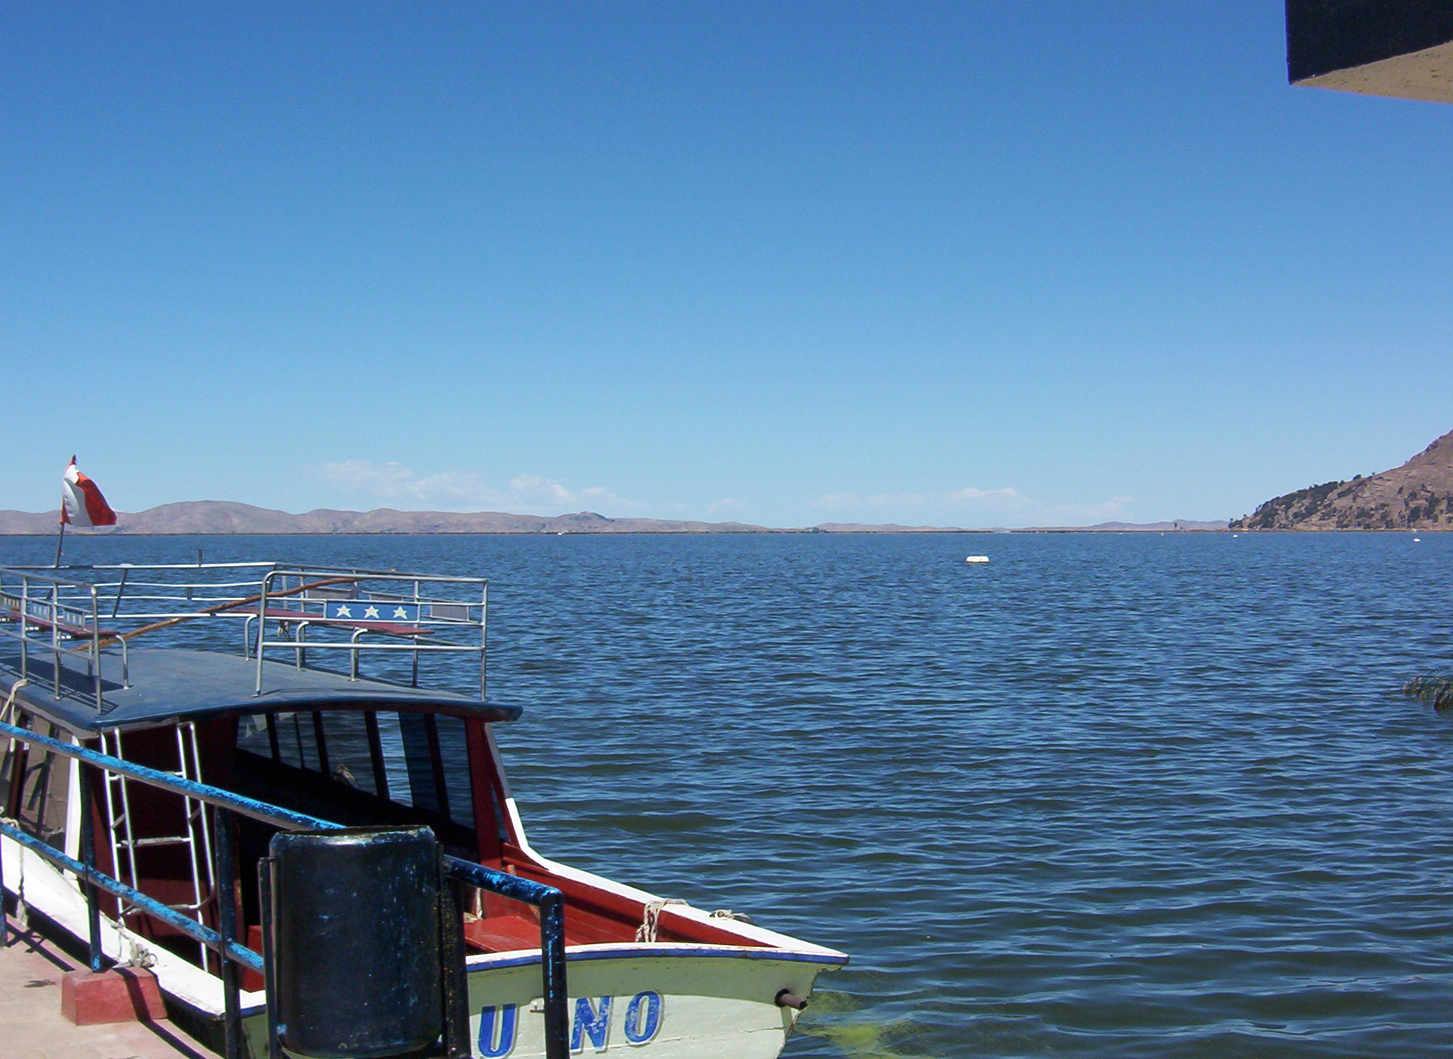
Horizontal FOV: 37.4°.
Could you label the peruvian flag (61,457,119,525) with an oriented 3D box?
[{"bbox_3d":[-4.392,-0.262,14.800,0.410,0.480,0.150,0,0,-12],"label":"peruvian flag"}]

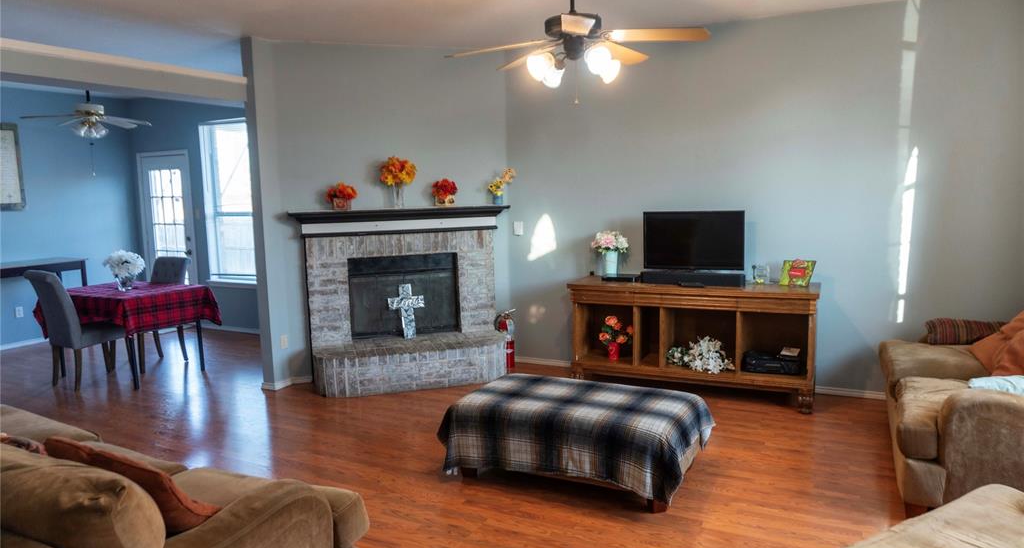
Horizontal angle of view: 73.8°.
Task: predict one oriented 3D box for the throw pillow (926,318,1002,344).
[{"bbox_3d":[2.663,0.321,3.974,0.460,0.160,0.380,2,8,29],"label":"throw pillow"}]

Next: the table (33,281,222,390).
[{"bbox_3d":[-3.398,0.511,6.107,1.180,0.760,0.880,2,8,29],"label":"table"}]

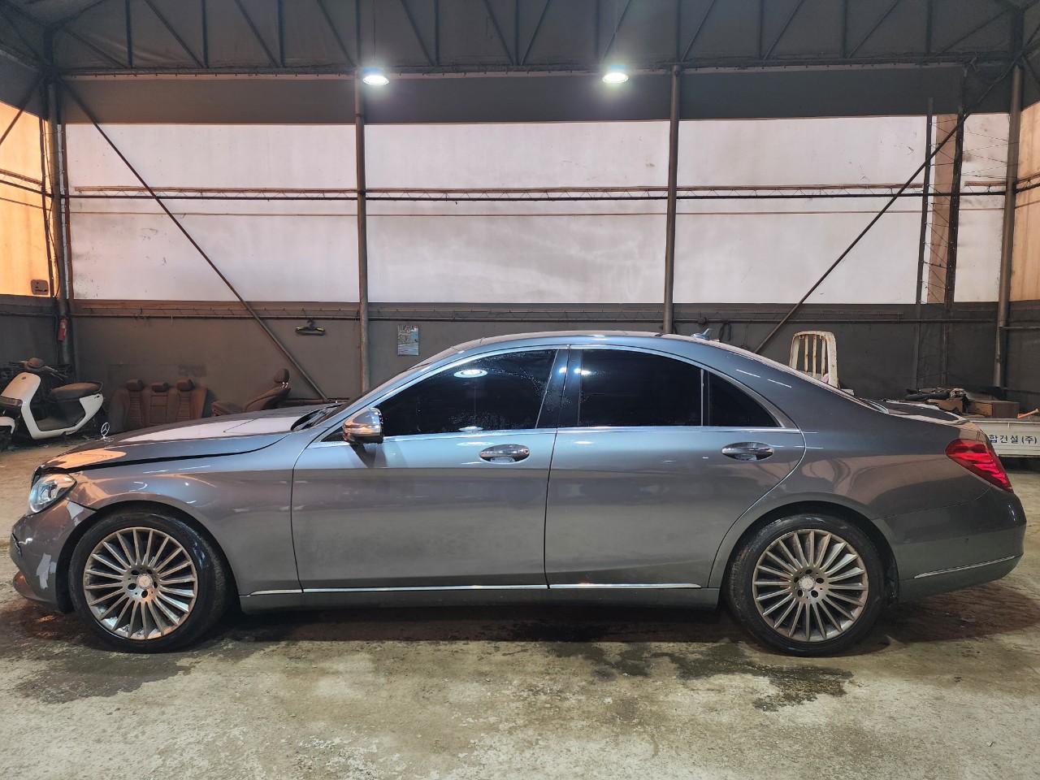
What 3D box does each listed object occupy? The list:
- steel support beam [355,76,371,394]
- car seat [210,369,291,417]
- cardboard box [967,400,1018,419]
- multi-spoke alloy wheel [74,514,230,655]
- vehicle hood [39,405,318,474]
[{"bbox_3d":[-2.168,-1.795,9.518,0.118,4.909,0.118,0,5,3],"label":"steel support beam"},{"bbox_3d":[-3.586,0.210,9.208,1.020,0.940,0.550,0,5,-3],"label":"car seat"},{"bbox_3d":[5.376,0.211,7.835,0.295,0.179,0.380,0,5,0],"label":"cardboard box"},{"bbox_3d":[-1.724,0.860,3.259,0.695,0.690,0.245,0,5,1],"label":"multi-spoke alloy wheel"},{"bbox_3d":[-1.758,0.213,4.021,1.380,0.290,1.600,0,5,1],"label":"vehicle hood"}]

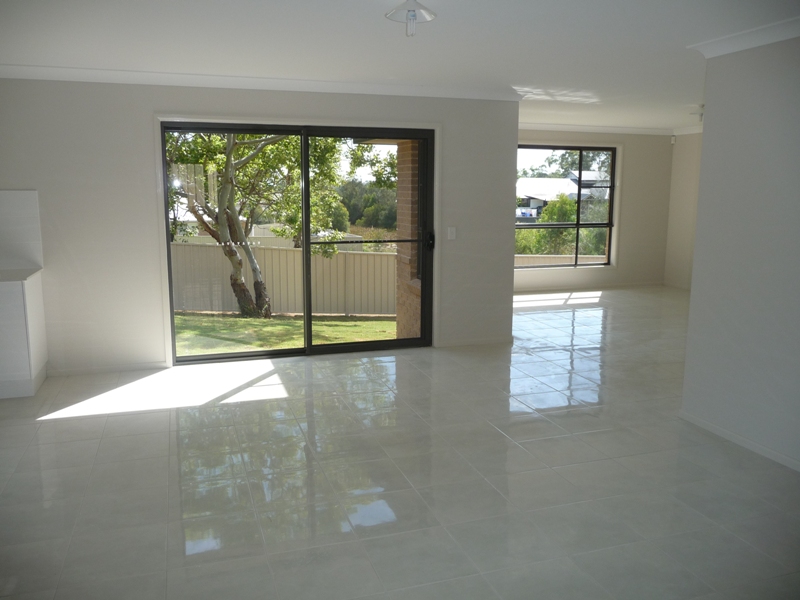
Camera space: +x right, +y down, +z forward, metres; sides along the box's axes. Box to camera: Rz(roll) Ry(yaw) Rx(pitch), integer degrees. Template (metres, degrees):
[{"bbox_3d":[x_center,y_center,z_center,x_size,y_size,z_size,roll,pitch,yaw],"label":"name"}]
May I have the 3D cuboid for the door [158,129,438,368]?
[{"bbox_3d":[-0.838,-0.508,5.876,2.406,2.078,0.100,-3,10,-17],"label":"door"}]

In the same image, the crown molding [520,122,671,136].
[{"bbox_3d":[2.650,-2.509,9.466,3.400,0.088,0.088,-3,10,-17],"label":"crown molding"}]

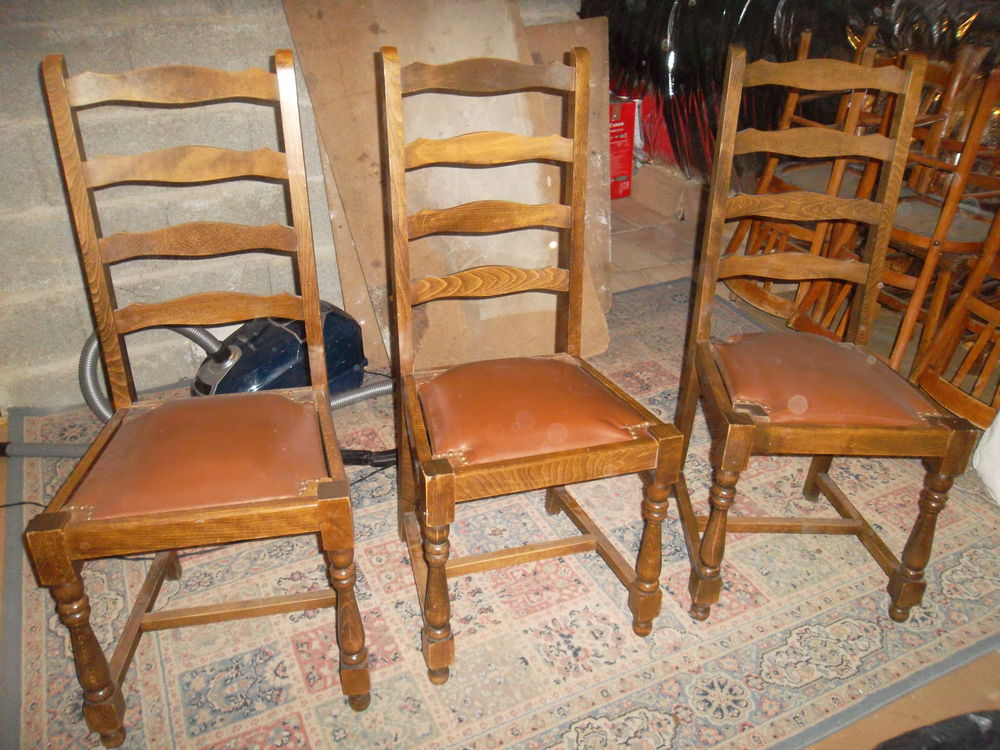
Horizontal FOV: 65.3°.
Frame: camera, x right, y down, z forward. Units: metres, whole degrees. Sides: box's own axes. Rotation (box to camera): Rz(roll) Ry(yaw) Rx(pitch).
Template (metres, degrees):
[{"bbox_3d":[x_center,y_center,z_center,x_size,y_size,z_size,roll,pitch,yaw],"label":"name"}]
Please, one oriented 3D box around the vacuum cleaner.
[{"bbox_3d":[-0.805,-0.025,2.286,1.050,0.285,0.600,1,27,0],"label":"vacuum cleaner"}]

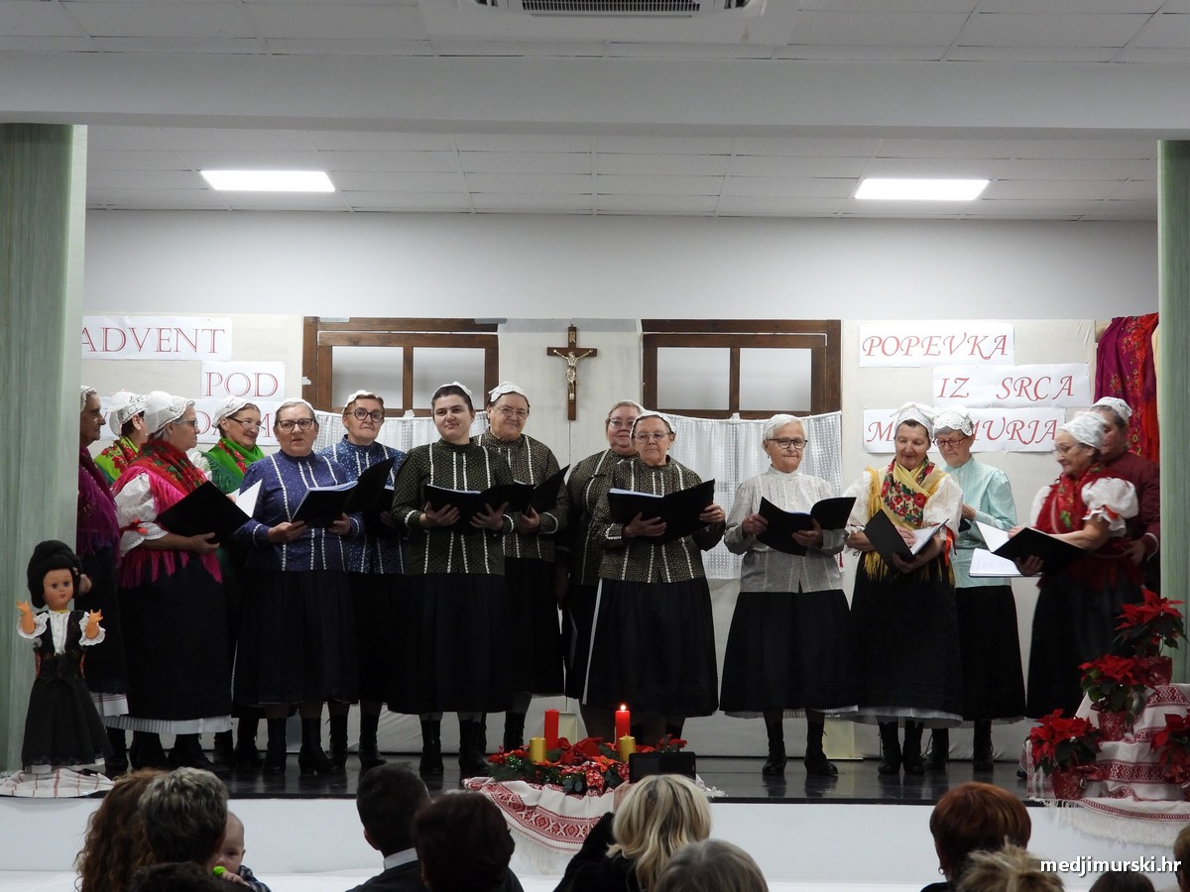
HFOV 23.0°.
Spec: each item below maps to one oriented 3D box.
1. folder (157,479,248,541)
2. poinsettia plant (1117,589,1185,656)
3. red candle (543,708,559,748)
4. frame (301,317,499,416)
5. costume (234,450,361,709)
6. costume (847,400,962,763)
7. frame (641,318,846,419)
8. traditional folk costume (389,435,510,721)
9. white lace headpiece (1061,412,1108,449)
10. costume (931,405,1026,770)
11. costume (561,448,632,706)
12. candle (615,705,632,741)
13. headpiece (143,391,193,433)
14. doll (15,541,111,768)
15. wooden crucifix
[{"bbox_3d":[-1.627,0.305,12.400,0.300,0.180,0.360,-36,-21,30],"label":"folder"},{"bbox_3d":[2.150,0.684,11.300,0.265,0.265,0.265,1,-4,0],"label":"poinsettia plant"},{"bbox_3d":[-0.169,1.110,11.455,0.058,0.163,0.058,1,-3,0],"label":"red candle"},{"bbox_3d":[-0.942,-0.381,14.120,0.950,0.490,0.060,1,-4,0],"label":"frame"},{"bbox_3d":[-1.259,0.564,12.390,0.540,1.092,0.440,1,-3,-13],"label":"costume"},{"bbox_3d":[1.369,0.635,12.950,0.530,1.650,0.460,0,-4,8],"label":"costume"},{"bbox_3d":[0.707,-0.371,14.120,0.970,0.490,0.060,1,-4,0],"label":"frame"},{"bbox_3d":[-0.610,0.564,12.350,0.540,1.200,0.440,1,-4,-6],"label":"traditional folk costume"},{"bbox_3d":[2.114,-0.071,12.650,0.205,0.165,0.180,3,-4,-28],"label":"white lace headpiece"},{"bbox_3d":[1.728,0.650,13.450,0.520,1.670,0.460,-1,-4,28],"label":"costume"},{"bbox_3d":[0.100,0.580,13.138,0.520,1.140,0.420,1,-3,3],"label":"costume"},{"bbox_3d":[0.111,1.104,11.455,0.058,0.174,0.058,1,-3,0],"label":"candle"},{"bbox_3d":[-1.838,-0.143,12.582,0.210,0.188,0.180,-1,-4,21],"label":"headpiece"},{"bbox_3d":[-2.044,0.808,11.226,0.360,0.897,0.300,1,-3,-10],"label":"doll"},{"bbox_3d":[-0.108,-0.352,14.100,0.240,0.460,0.060,1,-4,0],"label":"wooden crucifix"}]

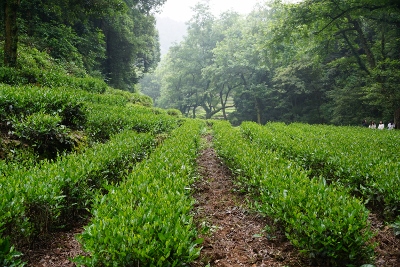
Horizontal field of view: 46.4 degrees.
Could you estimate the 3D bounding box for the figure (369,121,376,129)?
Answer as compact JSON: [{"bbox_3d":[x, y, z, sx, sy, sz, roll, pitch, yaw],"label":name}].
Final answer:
[{"bbox_3d":[12.601,-0.115,34.024,0.480,1.620,0.300,0,2,15],"label":"figure"}]

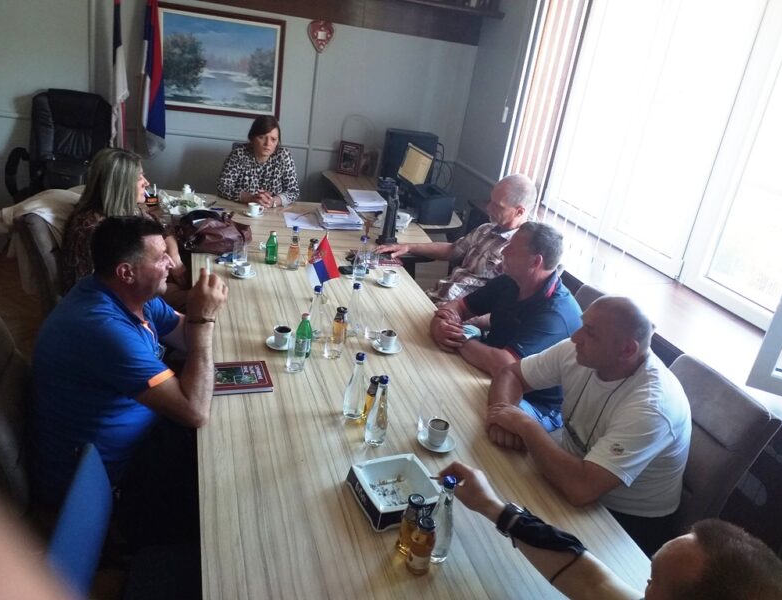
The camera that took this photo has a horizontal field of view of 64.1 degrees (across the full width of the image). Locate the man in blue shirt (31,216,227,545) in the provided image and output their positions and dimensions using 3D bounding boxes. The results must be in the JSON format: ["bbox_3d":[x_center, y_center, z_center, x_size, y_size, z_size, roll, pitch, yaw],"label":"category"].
[{"bbox_3d":[-0.786,0.353,1.952,0.720,1.270,0.580,-1,24,-21],"label":"man in blue shirt"}]

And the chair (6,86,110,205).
[{"bbox_3d":[-2.197,-0.781,4.263,0.670,1.180,0.700,-1,25,-23],"label":"chair"}]

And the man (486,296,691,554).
[{"bbox_3d":[0.554,0.561,1.958,0.660,1.220,0.570,-2,24,-24],"label":"man"}]

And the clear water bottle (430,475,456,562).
[{"bbox_3d":[0.121,0.487,1.406,0.060,0.222,0.060,1,24,-19],"label":"clear water bottle"}]

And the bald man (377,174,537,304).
[{"bbox_3d":[0.321,-0.009,3.161,0.740,1.330,0.650,3,23,-14],"label":"bald man"}]

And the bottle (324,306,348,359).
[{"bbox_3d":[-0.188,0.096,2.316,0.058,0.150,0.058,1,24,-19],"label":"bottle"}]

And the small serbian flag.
[{"bbox_3d":[-0.277,-0.148,2.598,0.145,0.250,0.060,3,23,-13],"label":"small serbian flag"}]

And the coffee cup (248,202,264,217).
[{"bbox_3d":[-0.799,-0.532,3.690,0.088,0.064,0.063,1,23,-19],"label":"coffee cup"}]

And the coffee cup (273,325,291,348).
[{"bbox_3d":[-0.390,0.136,2.239,0.068,0.063,0.064,1,24,-19],"label":"coffee cup"}]

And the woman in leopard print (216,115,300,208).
[{"bbox_3d":[-0.893,-0.608,4.174,0.530,1.250,0.780,2,24,-16],"label":"woman in leopard print"}]

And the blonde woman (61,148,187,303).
[{"bbox_3d":[-1.090,0.003,2.699,0.700,1.260,0.480,-4,26,-30],"label":"blonde woman"}]

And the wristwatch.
[{"bbox_3d":[0.266,0.496,1.408,0.042,0.058,0.068,26,-3,36],"label":"wristwatch"}]

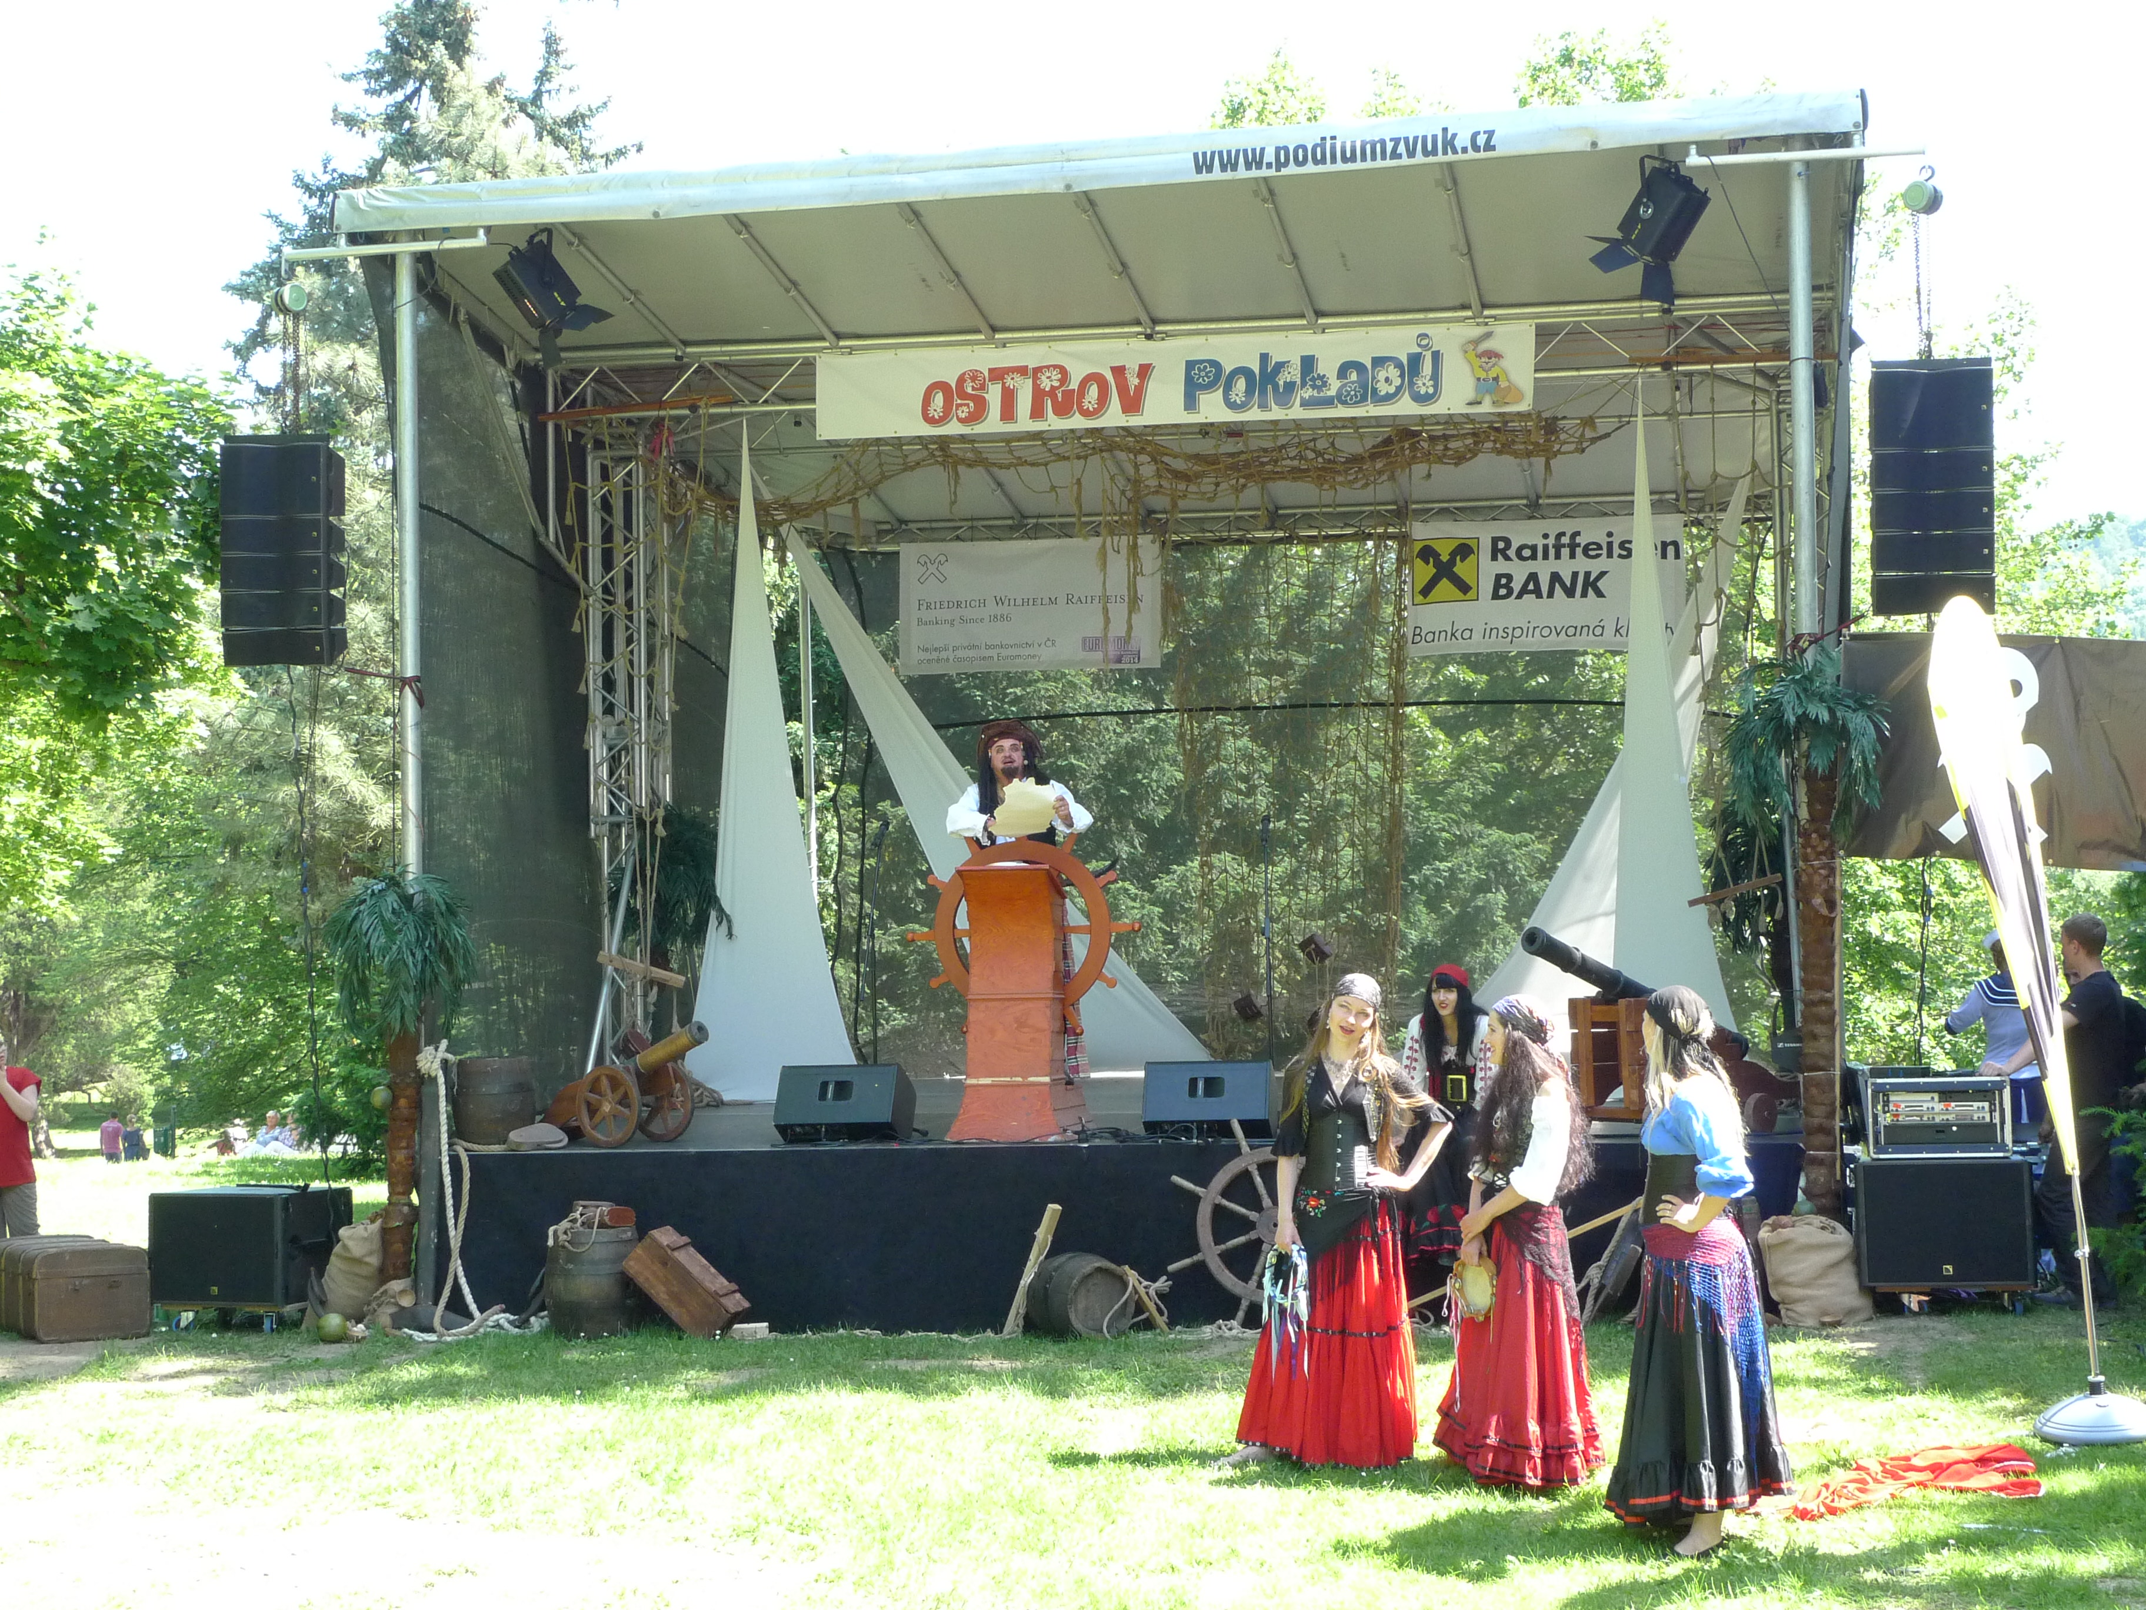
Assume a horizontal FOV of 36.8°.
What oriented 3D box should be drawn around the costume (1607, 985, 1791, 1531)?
[{"bbox_3d":[1.831,1.366,9.500,0.550,1.650,0.520,-1,-1,12],"label":"costume"}]

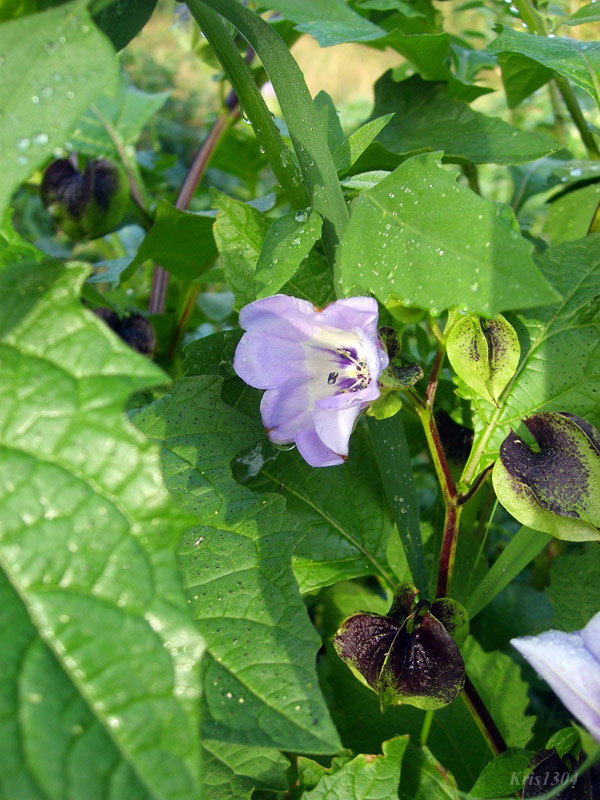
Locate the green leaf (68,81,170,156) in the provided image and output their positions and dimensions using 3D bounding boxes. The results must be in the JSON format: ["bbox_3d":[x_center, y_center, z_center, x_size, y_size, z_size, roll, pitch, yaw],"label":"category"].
[{"bbox_3d":[-0.092,-0.141,0.405,0.054,0.040,0.030,-2,23,-6],"label":"green leaf"}]

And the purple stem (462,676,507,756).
[{"bbox_3d":[0.054,0.093,0.238,0.005,0.026,0.005,-27,15,8],"label":"purple stem"}]

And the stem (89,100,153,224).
[{"bbox_3d":[-0.070,-0.092,0.315,0.005,0.047,0.006,-26,6,3],"label":"stem"}]

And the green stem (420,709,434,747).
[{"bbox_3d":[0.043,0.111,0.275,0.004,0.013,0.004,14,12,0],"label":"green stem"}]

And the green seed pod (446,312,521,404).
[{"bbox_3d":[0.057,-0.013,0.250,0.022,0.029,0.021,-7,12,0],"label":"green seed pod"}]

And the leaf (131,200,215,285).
[{"bbox_3d":[-0.059,-0.074,0.375,0.043,0.036,0.024,0,23,0],"label":"leaf"}]

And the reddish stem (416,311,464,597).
[{"bbox_3d":[0.039,0.015,0.225,0.013,0.079,0.011,0,12,0],"label":"reddish stem"}]

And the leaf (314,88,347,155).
[{"bbox_3d":[0.010,-0.091,0.265,0.012,0.022,0.006,-15,9,-4],"label":"leaf"}]

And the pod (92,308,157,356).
[{"bbox_3d":[-0.093,-0.033,0.430,0.035,0.032,0.034,0,23,0],"label":"pod"}]

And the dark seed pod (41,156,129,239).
[{"bbox_3d":[-0.081,-0.076,0.305,0.033,0.031,0.031,0,24,0],"label":"dark seed pod"}]

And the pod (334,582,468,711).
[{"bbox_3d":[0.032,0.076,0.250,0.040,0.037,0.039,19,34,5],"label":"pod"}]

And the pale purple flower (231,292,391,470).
[{"bbox_3d":[0.003,-0.005,0.205,0.041,0.043,0.030,15,13,30],"label":"pale purple flower"}]

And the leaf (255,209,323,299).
[{"bbox_3d":[-0.003,-0.042,0.228,0.014,0.031,0.008,36,12,19],"label":"leaf"}]

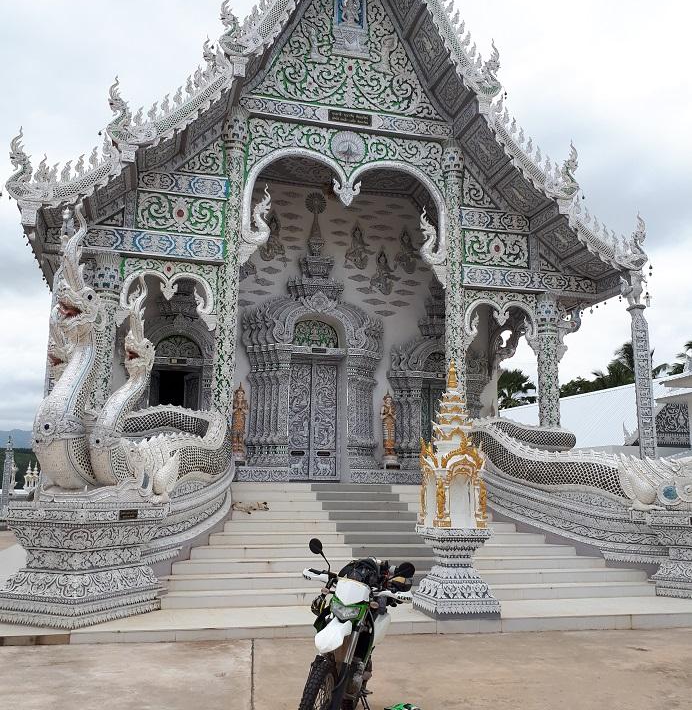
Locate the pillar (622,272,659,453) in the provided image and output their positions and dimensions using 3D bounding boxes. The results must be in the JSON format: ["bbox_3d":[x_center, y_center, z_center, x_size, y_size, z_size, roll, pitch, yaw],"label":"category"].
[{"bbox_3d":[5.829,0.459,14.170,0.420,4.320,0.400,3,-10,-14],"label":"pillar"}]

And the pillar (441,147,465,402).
[{"bbox_3d":[2.477,-1.106,16.244,0.550,8.066,0.550,3,-10,-14],"label":"pillar"}]

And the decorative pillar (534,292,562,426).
[{"bbox_3d":[4.690,0.770,16.598,0.500,4.566,0.500,3,-10,-14],"label":"decorative pillar"}]

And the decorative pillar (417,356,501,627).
[{"bbox_3d":[1.384,1.644,9.133,0.820,3.133,0.820,3,-10,-14],"label":"decorative pillar"}]

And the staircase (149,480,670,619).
[{"bbox_3d":[0.617,2.951,11.896,7.240,1.471,4.800,3,-10,-14],"label":"staircase"}]

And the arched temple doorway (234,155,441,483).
[{"bbox_3d":[-0.071,-0.898,15.558,4.500,7.336,0.600,3,-10,-14],"label":"arched temple doorway"}]

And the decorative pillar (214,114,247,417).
[{"bbox_3d":[-2.423,-1.434,15.047,0.550,8.136,0.550,3,-10,-14],"label":"decorative pillar"}]

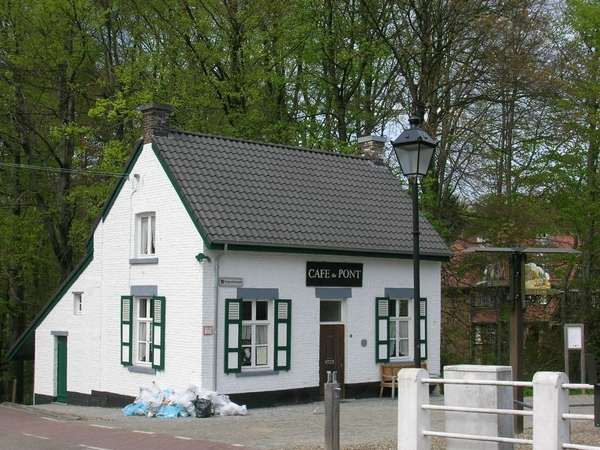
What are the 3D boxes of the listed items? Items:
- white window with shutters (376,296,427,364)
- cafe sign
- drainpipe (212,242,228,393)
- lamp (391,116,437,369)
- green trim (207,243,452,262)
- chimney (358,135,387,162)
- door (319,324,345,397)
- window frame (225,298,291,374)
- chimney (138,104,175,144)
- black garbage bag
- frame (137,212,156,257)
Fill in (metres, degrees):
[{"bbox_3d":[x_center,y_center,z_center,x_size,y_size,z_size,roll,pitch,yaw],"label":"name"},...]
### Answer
[{"bbox_3d":[3.008,3.110,27.696,2.210,1.900,0.180,4,-6,-40],"label":"white window with shutters"},{"bbox_3d":[1.014,1.375,26.023,2.135,0.680,0.060,4,-6,-40],"label":"cafe sign"},{"bbox_3d":[-1.941,2.510,23.200,0.140,4.050,0.370,4,-6,-40],"label":"drainpipe"},{"bbox_3d":[1.624,0.841,12.829,0.470,4.700,0.470,-5,-6,43],"label":"lamp"},{"bbox_3d":[1.157,0.783,25.933,9.060,0.170,0.200,4,-6,-40],"label":"green trim"},{"bbox_3d":[2.435,-2.398,31.139,0.660,0.940,0.720,4,-6,-40],"label":"chimney"},{"bbox_3d":[0.853,3.803,25.989,1.020,2.070,0.080,4,-6,-40],"label":"door"},{"bbox_3d":[-1.071,2.871,24.218,2.180,1.915,0.180,4,-6,-40],"label":"window frame"},{"bbox_3d":[-3.929,-2.724,25.696,0.680,1.120,0.700,4,-6,-40],"label":"chimney"},{"bbox_3d":[-2.276,4.285,22.068,0.420,0.500,0.420,1,-4,-11],"label":"black garbage bag"},{"bbox_3d":[-4.101,0.300,25.397,0.140,1.200,1.010,4,-6,-40],"label":"frame"}]

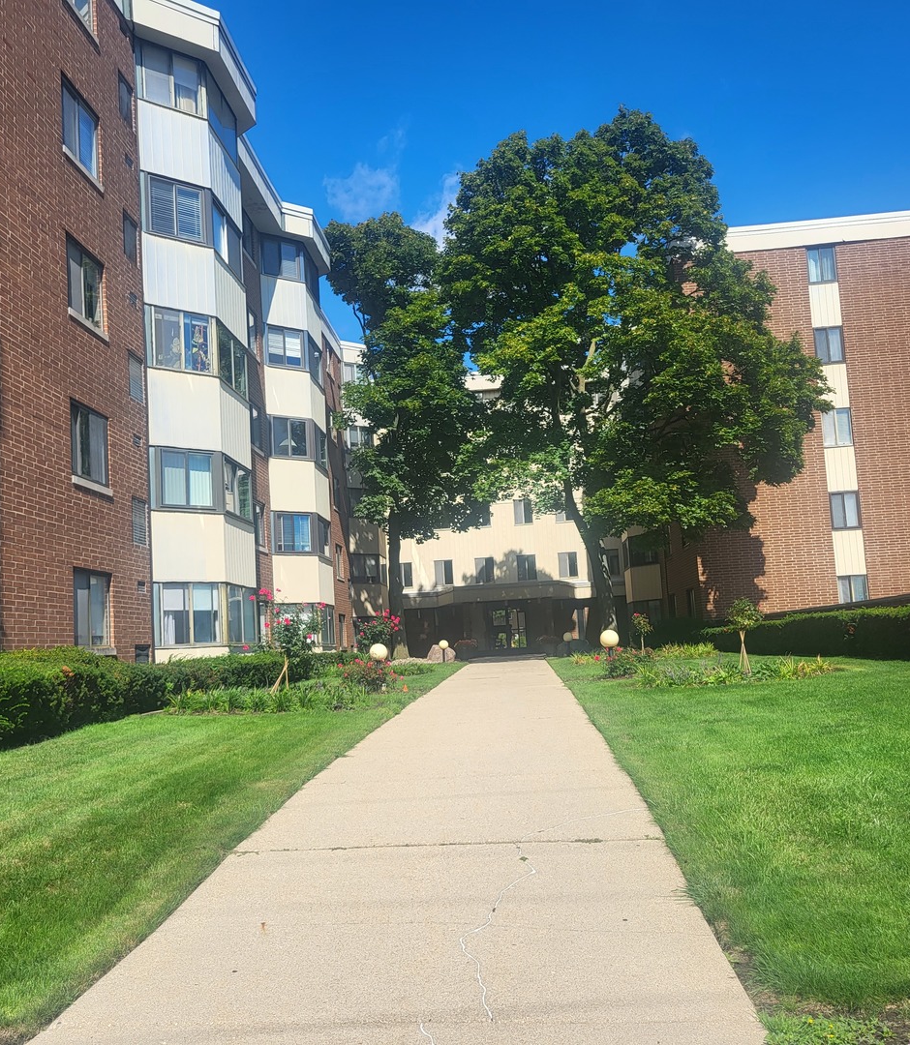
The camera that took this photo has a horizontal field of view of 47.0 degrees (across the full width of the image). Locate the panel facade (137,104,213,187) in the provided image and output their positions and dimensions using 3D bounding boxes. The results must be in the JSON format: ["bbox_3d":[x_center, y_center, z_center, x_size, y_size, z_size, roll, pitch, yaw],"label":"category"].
[{"bbox_3d":[-5.263,-7.082,19.650,1.420,1.340,0.150,2,-9,-43],"label":"panel facade"}]

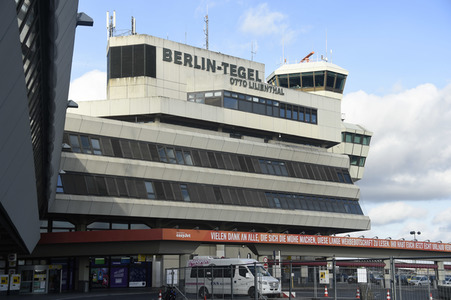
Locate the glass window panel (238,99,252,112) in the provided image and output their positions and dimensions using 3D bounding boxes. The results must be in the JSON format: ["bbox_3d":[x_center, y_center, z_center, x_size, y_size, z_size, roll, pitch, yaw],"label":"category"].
[{"bbox_3d":[2.312,-5.088,89.962,2.185,1.236,0.100,8,-12,-43],"label":"glass window panel"}]

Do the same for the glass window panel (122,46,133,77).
[{"bbox_3d":[-11.388,-10.287,90.191,1.191,3.501,0.100,-3,-9,16],"label":"glass window panel"}]

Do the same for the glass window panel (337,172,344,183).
[{"bbox_3d":[15.343,3.669,103.548,0.929,1.433,0.100,8,-35,-41],"label":"glass window panel"}]

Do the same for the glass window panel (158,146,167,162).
[{"bbox_3d":[-6.844,0.486,84.301,0.800,1.942,0.100,8,-35,-41],"label":"glass window panel"}]

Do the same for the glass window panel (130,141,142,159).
[{"bbox_3d":[-9.427,-0.054,82.196,1.013,2.085,0.100,8,-35,-41],"label":"glass window panel"}]

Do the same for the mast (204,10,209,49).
[{"bbox_3d":[-2.438,-15.482,101.034,0.450,5.600,0.450,8,-12,-42],"label":"mast"}]

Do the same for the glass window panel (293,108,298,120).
[{"bbox_3d":[9.002,-4.563,99.792,0.970,1.429,0.100,8,-12,-41],"label":"glass window panel"}]

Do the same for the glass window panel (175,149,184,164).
[{"bbox_3d":[-4.937,0.754,85.200,1.009,1.876,0.100,8,-35,-42],"label":"glass window panel"}]

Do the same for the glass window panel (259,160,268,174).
[{"bbox_3d":[4.264,1.964,87.086,1.017,1.744,0.100,8,-31,-41],"label":"glass window panel"}]

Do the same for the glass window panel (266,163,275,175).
[{"bbox_3d":[5.091,2.093,87.799,1.017,1.744,0.100,8,-31,-41],"label":"glass window panel"}]

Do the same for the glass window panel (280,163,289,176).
[{"bbox_3d":[6.793,2.245,89.361,1.017,1.744,0.100,8,-31,-41],"label":"glass window panel"}]

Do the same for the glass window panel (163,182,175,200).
[{"bbox_3d":[-5.558,4.046,75.674,1.017,1.744,0.100,8,-31,-41],"label":"glass window panel"}]

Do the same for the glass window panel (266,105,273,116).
[{"bbox_3d":[5.571,-4.881,97.254,0.949,1.247,0.100,8,-12,-42],"label":"glass window panel"}]

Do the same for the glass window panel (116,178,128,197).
[{"bbox_3d":[-10.445,3.837,78.709,1.129,1.926,0.100,8,-35,-42],"label":"glass window panel"}]

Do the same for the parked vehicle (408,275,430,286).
[{"bbox_3d":[26.815,18.047,107.000,1.780,1.500,4.250,-7,-11,34],"label":"parked vehicle"}]

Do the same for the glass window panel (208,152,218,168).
[{"bbox_3d":[-1.384,1.067,84.202,0.989,1.905,0.100,8,-32,-43],"label":"glass window panel"}]

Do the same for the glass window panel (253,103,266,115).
[{"bbox_3d":[4.232,-5.077,96.047,2.147,1.250,0.100,8,-12,-42],"label":"glass window panel"}]

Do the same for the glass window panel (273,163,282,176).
[{"bbox_3d":[6.063,2.314,90.931,0.966,1.372,0.100,8,-32,-43],"label":"glass window panel"}]

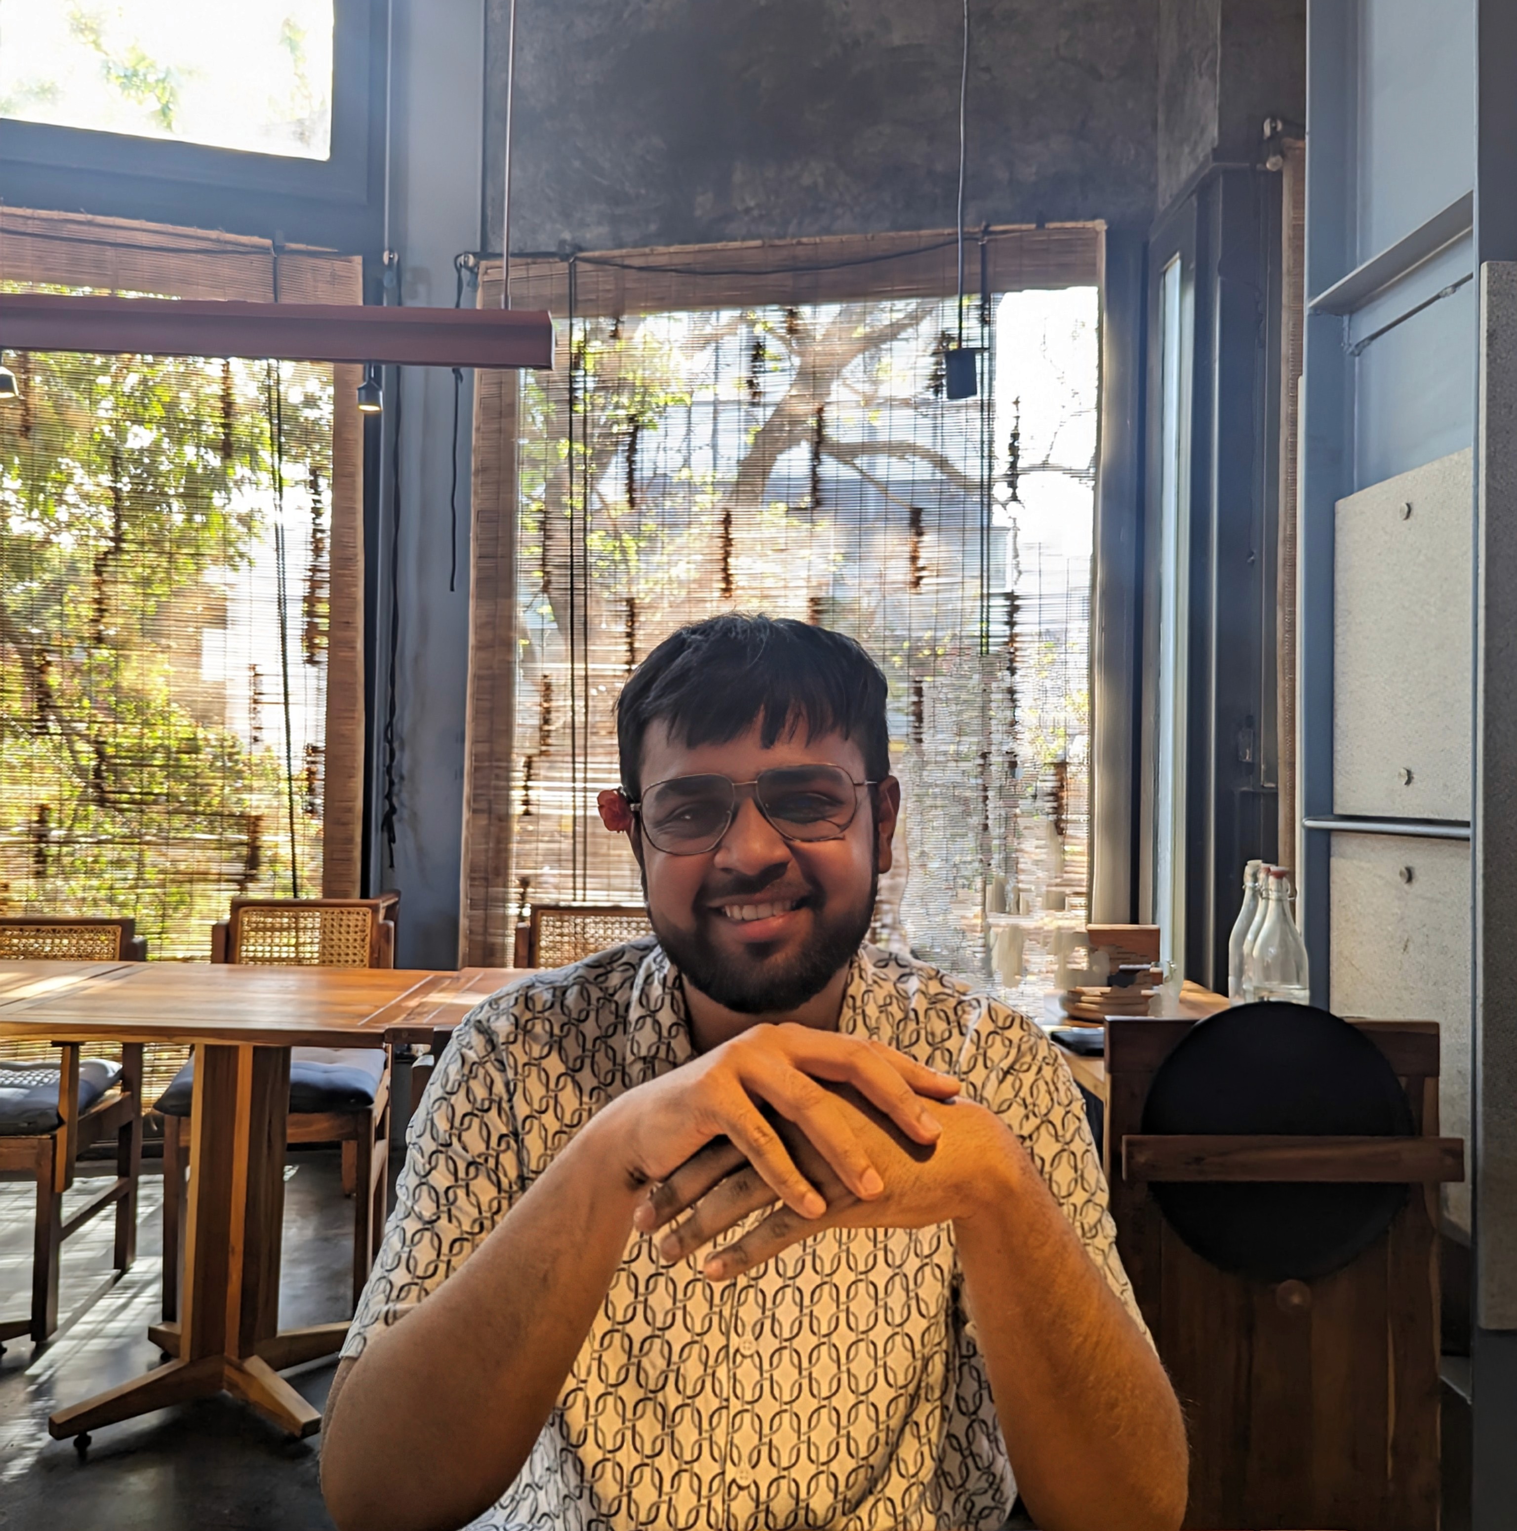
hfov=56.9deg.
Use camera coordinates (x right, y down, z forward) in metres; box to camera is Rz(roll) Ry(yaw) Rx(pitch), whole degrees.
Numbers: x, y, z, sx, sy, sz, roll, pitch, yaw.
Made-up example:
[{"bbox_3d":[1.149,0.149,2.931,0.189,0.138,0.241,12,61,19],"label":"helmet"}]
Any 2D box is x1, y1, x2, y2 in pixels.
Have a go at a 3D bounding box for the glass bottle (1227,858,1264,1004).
[{"bbox_3d":[0.840,0.318,2.380,0.086,0.310,0.086,1,-1,0],"label":"glass bottle"}]

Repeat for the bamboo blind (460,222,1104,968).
[{"bbox_3d":[0.050,-0.347,4.130,1.880,2.500,0.060,1,-1,11],"label":"bamboo blind"}]

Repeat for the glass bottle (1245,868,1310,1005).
[{"bbox_3d":[0.812,0.314,2.170,0.088,0.310,0.088,1,-1,0],"label":"glass bottle"}]

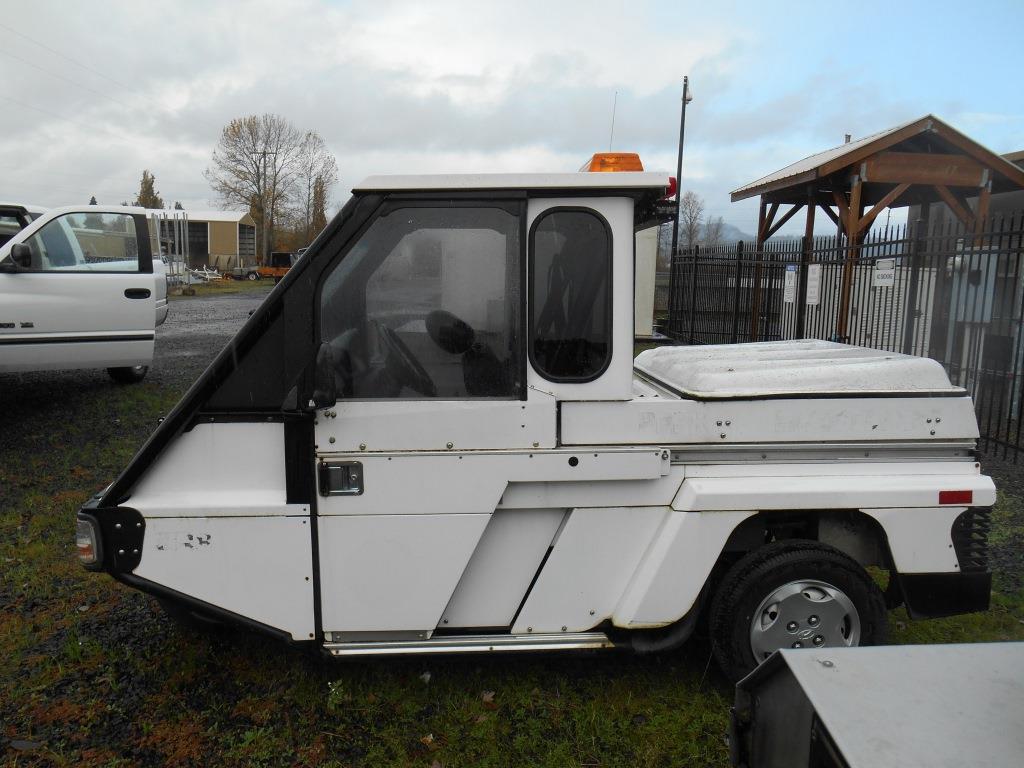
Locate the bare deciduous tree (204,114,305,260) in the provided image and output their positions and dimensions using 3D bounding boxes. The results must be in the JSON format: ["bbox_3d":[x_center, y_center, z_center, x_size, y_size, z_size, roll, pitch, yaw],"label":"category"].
[{"bbox_3d":[-27.608,-20.138,82.782,10.600,17.080,10.300,-1,9,-18],"label":"bare deciduous tree"}]

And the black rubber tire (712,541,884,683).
[{"bbox_3d":[0.971,0.816,2.624,0.562,0.562,0.175,-1,8,-1],"label":"black rubber tire"}]

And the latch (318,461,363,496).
[{"bbox_3d":[-0.565,0.313,2.548,0.150,0.116,0.035,-1,8,-1],"label":"latch"}]

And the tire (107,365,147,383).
[{"bbox_3d":[-4.350,-0.377,8.747,0.250,0.750,0.750,1,8,-10],"label":"tire"}]

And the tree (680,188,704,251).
[{"bbox_3d":[20.756,-16.538,89.179,3.100,11.510,3.000,4,8,12],"label":"tree"}]

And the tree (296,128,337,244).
[{"bbox_3d":[-21.571,-19.677,84.859,5.000,16.000,5.000,0,8,-14],"label":"tree"}]

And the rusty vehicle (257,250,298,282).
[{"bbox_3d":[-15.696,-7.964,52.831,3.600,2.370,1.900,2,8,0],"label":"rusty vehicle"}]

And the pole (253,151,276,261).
[{"bbox_3d":[-23.828,-16.250,74.136,2.300,12.120,0.350,-1,9,-18],"label":"pole"}]

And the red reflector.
[{"bbox_3d":[1.424,0.364,2.473,0.107,0.044,0.008,-1,8,-1],"label":"red reflector"}]

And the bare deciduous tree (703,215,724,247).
[{"bbox_3d":[23.934,-15.510,91.353,2.700,9.070,2.600,4,8,14],"label":"bare deciduous tree"}]

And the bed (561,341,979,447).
[{"bbox_3d":[0.845,-0.017,3.112,1.385,0.275,1.170,-1,8,-1],"label":"bed"}]

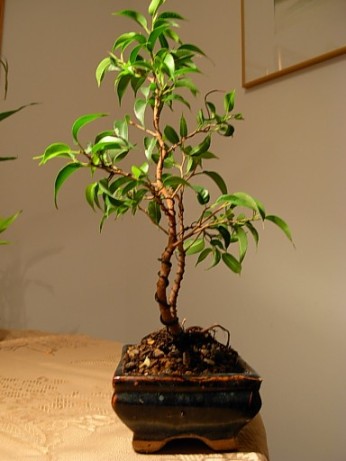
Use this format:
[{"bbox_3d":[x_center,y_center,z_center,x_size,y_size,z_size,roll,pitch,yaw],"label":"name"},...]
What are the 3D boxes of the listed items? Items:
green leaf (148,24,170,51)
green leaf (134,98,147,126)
[{"bbox_3d":[-0.016,-0.191,0.500,0.010,0.034,0.013,27,23,-25],"label":"green leaf"},{"bbox_3d":[-0.036,-0.129,0.555,0.014,0.032,0.009,2,-12,22],"label":"green leaf"}]

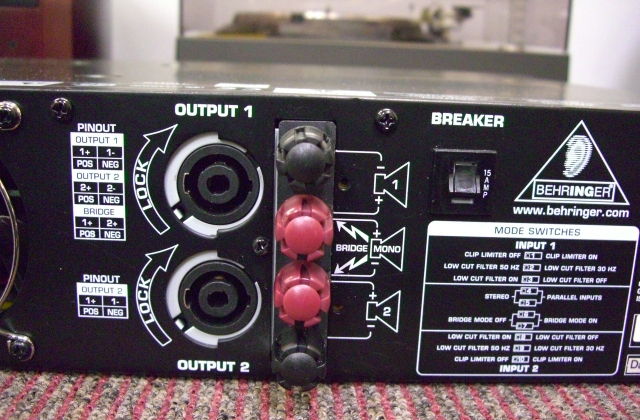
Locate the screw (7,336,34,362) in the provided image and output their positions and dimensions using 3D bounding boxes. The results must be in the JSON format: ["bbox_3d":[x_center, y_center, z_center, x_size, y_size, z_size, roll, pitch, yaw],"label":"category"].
[{"bbox_3d":[-0.091,0.042,0.213,0.008,0.008,0.004,2,13,-2],"label":"screw"}]

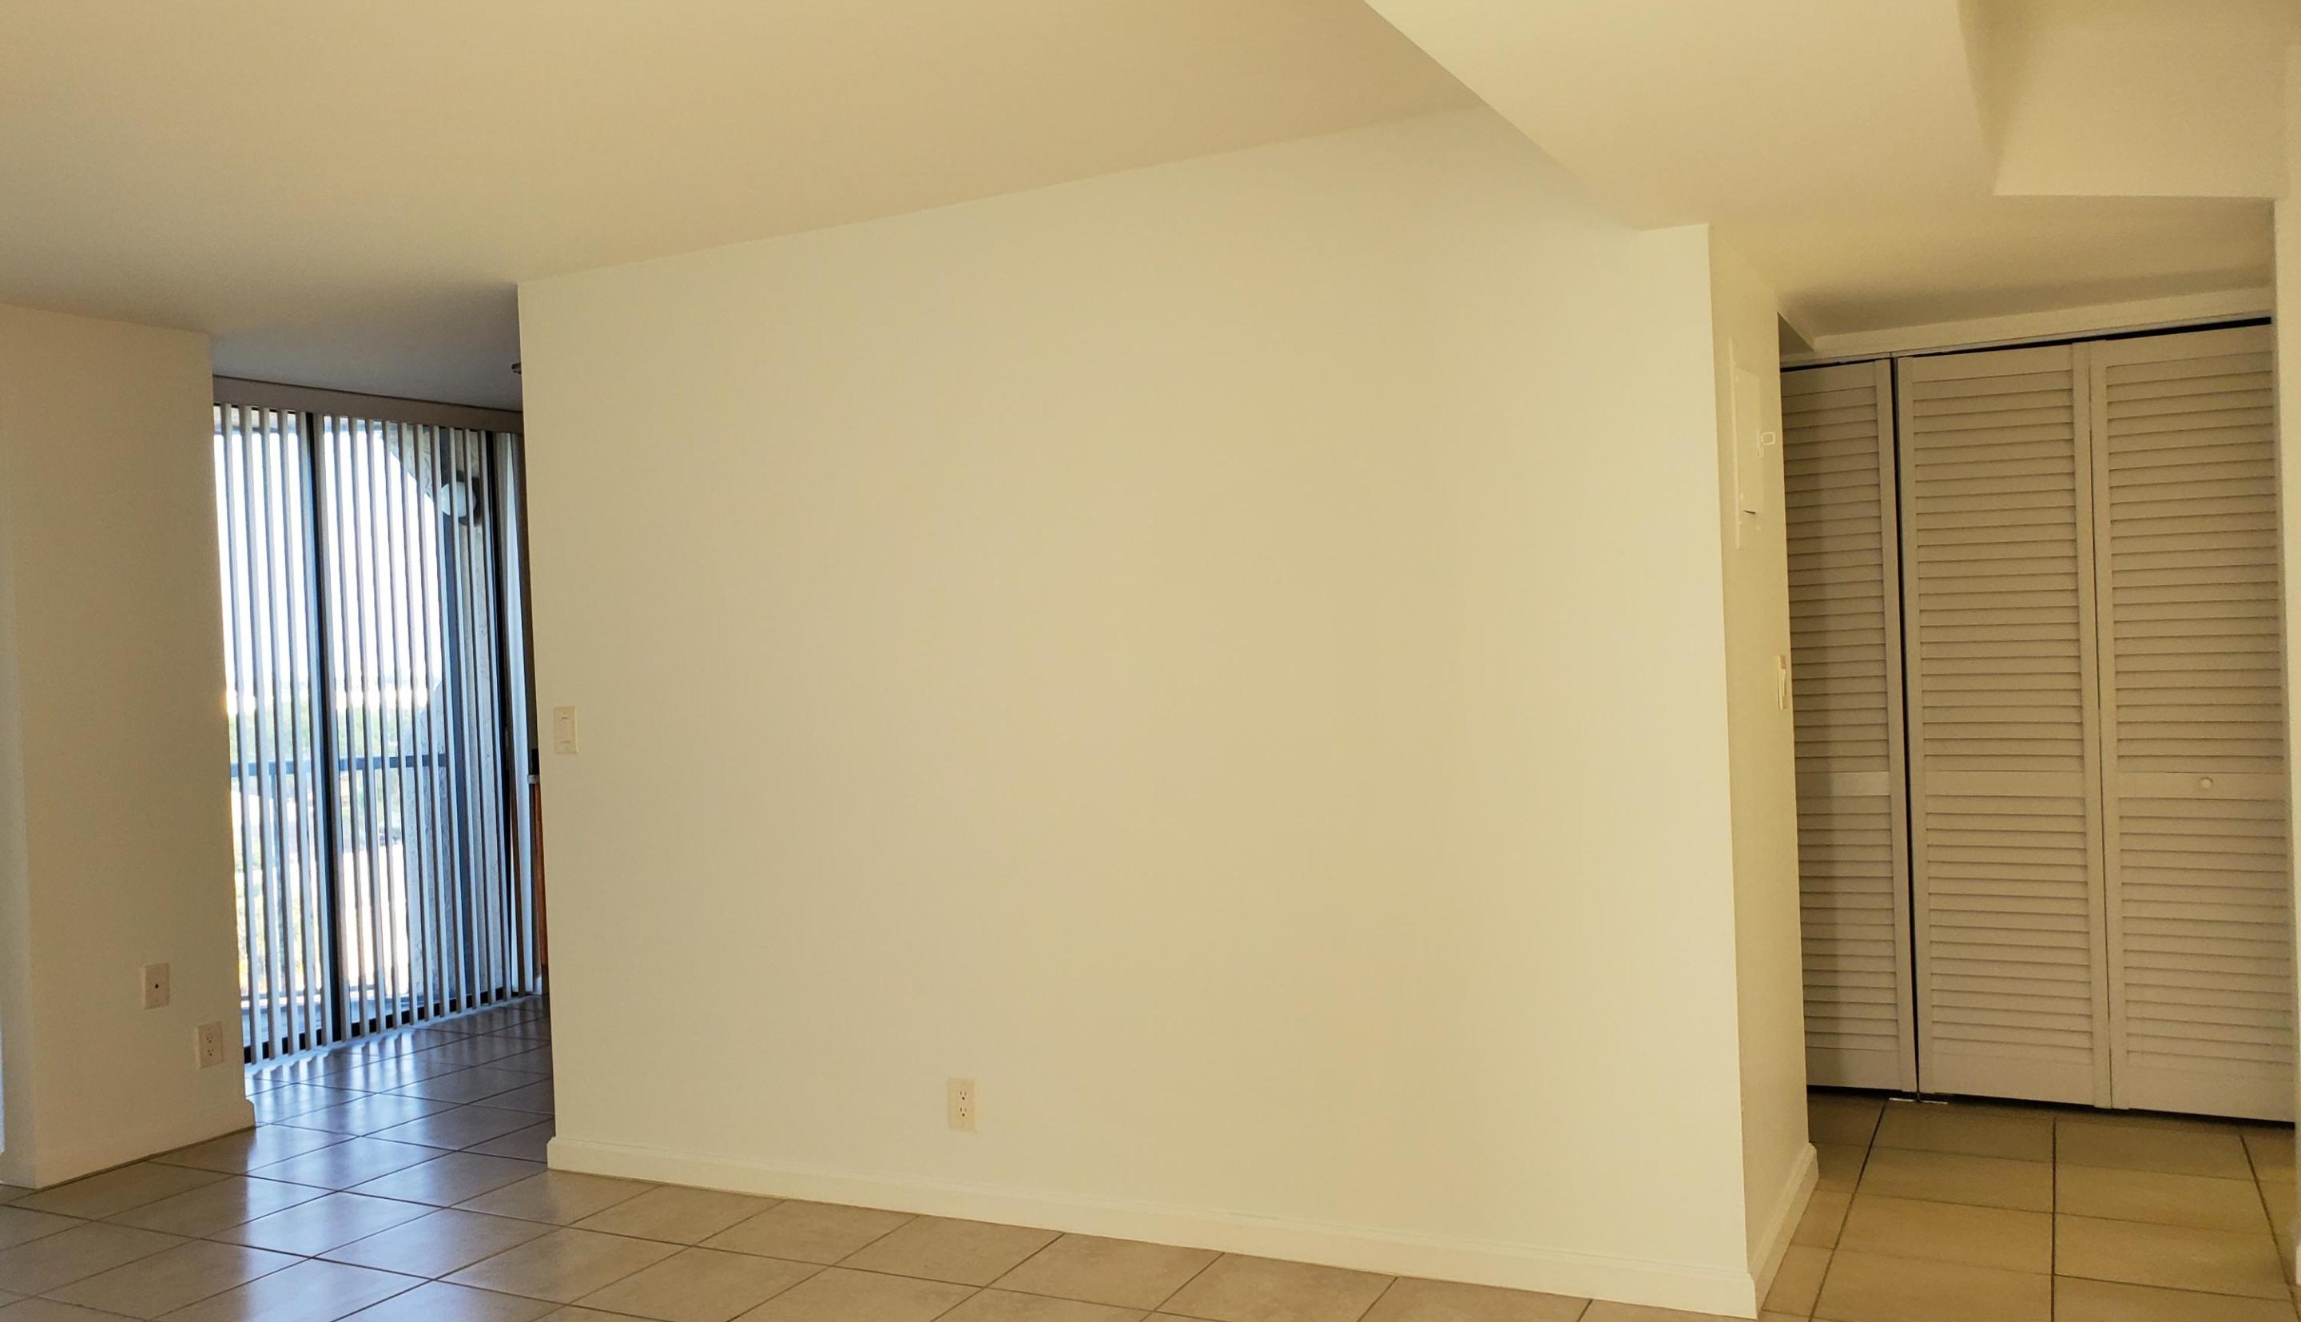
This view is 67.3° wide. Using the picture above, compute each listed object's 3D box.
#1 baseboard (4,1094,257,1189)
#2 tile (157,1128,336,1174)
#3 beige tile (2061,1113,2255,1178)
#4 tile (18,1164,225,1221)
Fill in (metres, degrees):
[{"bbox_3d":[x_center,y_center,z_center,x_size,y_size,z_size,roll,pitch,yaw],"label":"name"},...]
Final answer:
[{"bbox_3d":[-3.017,1.424,5.139,0.160,0.090,0.661,-2,0,27],"label":"baseboard"},{"bbox_3d":[-2.614,1.433,5.055,0.403,0.010,0.403,-2,0,27],"label":"tile"},{"bbox_3d":[2.515,1.237,4.358,0.403,0.010,0.403,-2,0,27],"label":"beige tile"},{"bbox_3d":[-2.785,1.443,4.697,0.400,0.010,0.392,-2,0,27],"label":"tile"}]

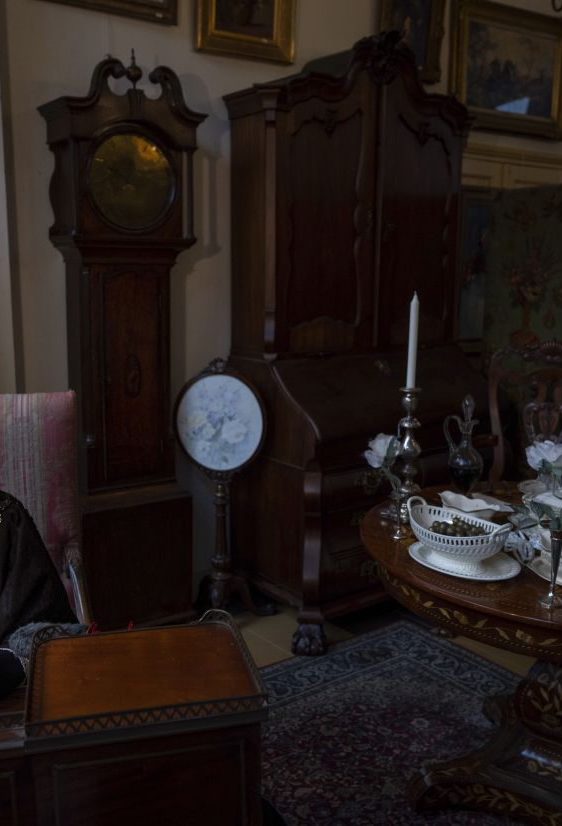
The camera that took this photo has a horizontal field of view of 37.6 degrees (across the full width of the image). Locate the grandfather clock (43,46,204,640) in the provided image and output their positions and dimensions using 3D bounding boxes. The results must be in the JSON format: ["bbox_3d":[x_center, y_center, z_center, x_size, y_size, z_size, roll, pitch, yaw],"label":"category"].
[{"bbox_3d":[-0.593,-0.223,3.200,0.530,2.160,0.280,-7,13,-31],"label":"grandfather clock"}]

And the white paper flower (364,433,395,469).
[{"bbox_3d":[0.252,0.096,2.113,0.082,0.090,0.085,0,11,0],"label":"white paper flower"}]

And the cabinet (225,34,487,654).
[{"bbox_3d":[0.367,-0.317,3.395,1.080,2.280,0.620,-7,13,-31],"label":"cabinet"}]

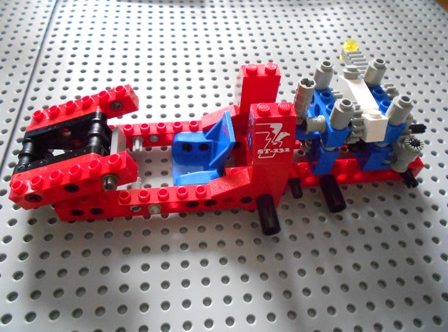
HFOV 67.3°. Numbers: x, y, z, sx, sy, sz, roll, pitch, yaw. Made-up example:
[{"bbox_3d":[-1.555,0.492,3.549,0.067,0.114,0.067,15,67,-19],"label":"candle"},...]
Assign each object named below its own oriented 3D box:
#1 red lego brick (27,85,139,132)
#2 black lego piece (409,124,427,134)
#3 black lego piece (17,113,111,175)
[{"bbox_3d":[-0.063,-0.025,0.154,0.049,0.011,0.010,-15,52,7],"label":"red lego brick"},{"bbox_3d":[0.093,-0.018,0.162,0.010,0.005,0.005,-4,52,-7],"label":"black lego piece"},{"bbox_3d":[-0.064,-0.006,0.146,0.040,0.018,0.024,-15,52,7],"label":"black lego piece"}]

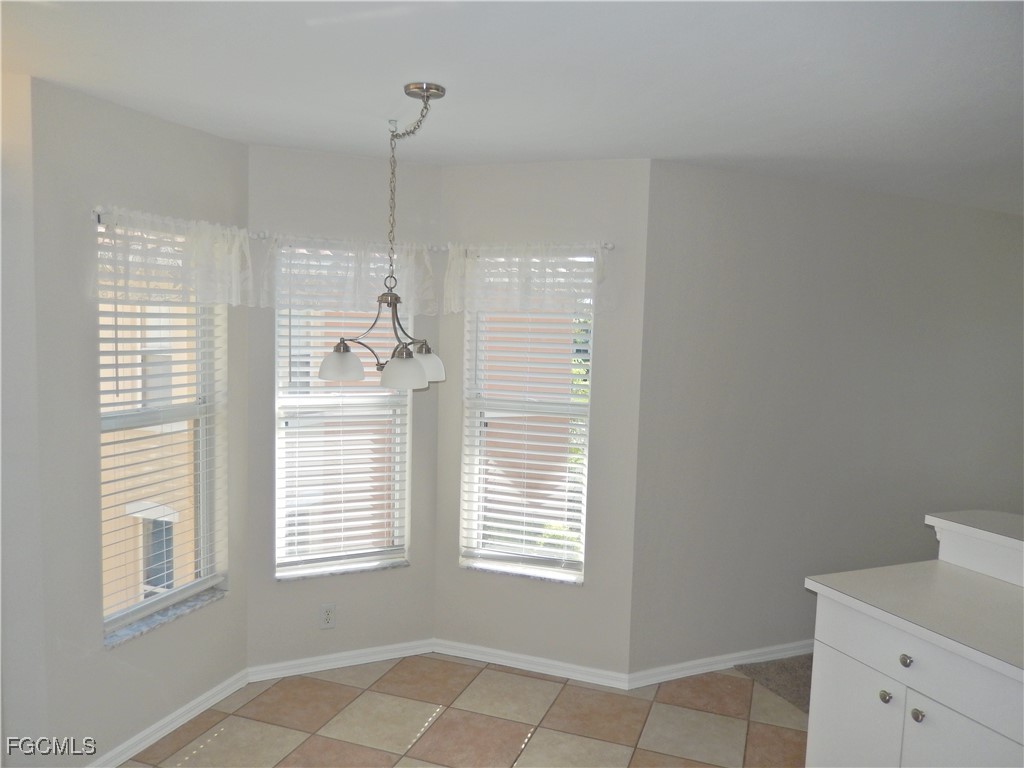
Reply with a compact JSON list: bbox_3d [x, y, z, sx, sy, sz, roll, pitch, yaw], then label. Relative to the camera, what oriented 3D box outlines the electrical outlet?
[{"bbox_3d":[-0.880,1.114,3.539,0.070,0.115,0.010,0,5,-25],"label":"electrical outlet"}]

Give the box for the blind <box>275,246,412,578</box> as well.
[{"bbox_3d":[-0.797,0.124,3.541,0.637,1.526,0.060,0,5,-25],"label":"blind"}]

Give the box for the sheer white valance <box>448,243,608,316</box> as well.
[{"bbox_3d":[0.051,-0.487,3.430,0.777,0.321,0.080,3,5,20],"label":"sheer white valance"}]

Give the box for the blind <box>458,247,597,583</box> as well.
[{"bbox_3d":[0.063,0.137,3.579,0.652,1.555,0.060,3,5,20],"label":"blind"}]

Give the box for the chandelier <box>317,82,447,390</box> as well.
[{"bbox_3d":[-0.477,-0.480,2.683,0.511,1.000,0.700,2,4,0],"label":"chandelier"}]

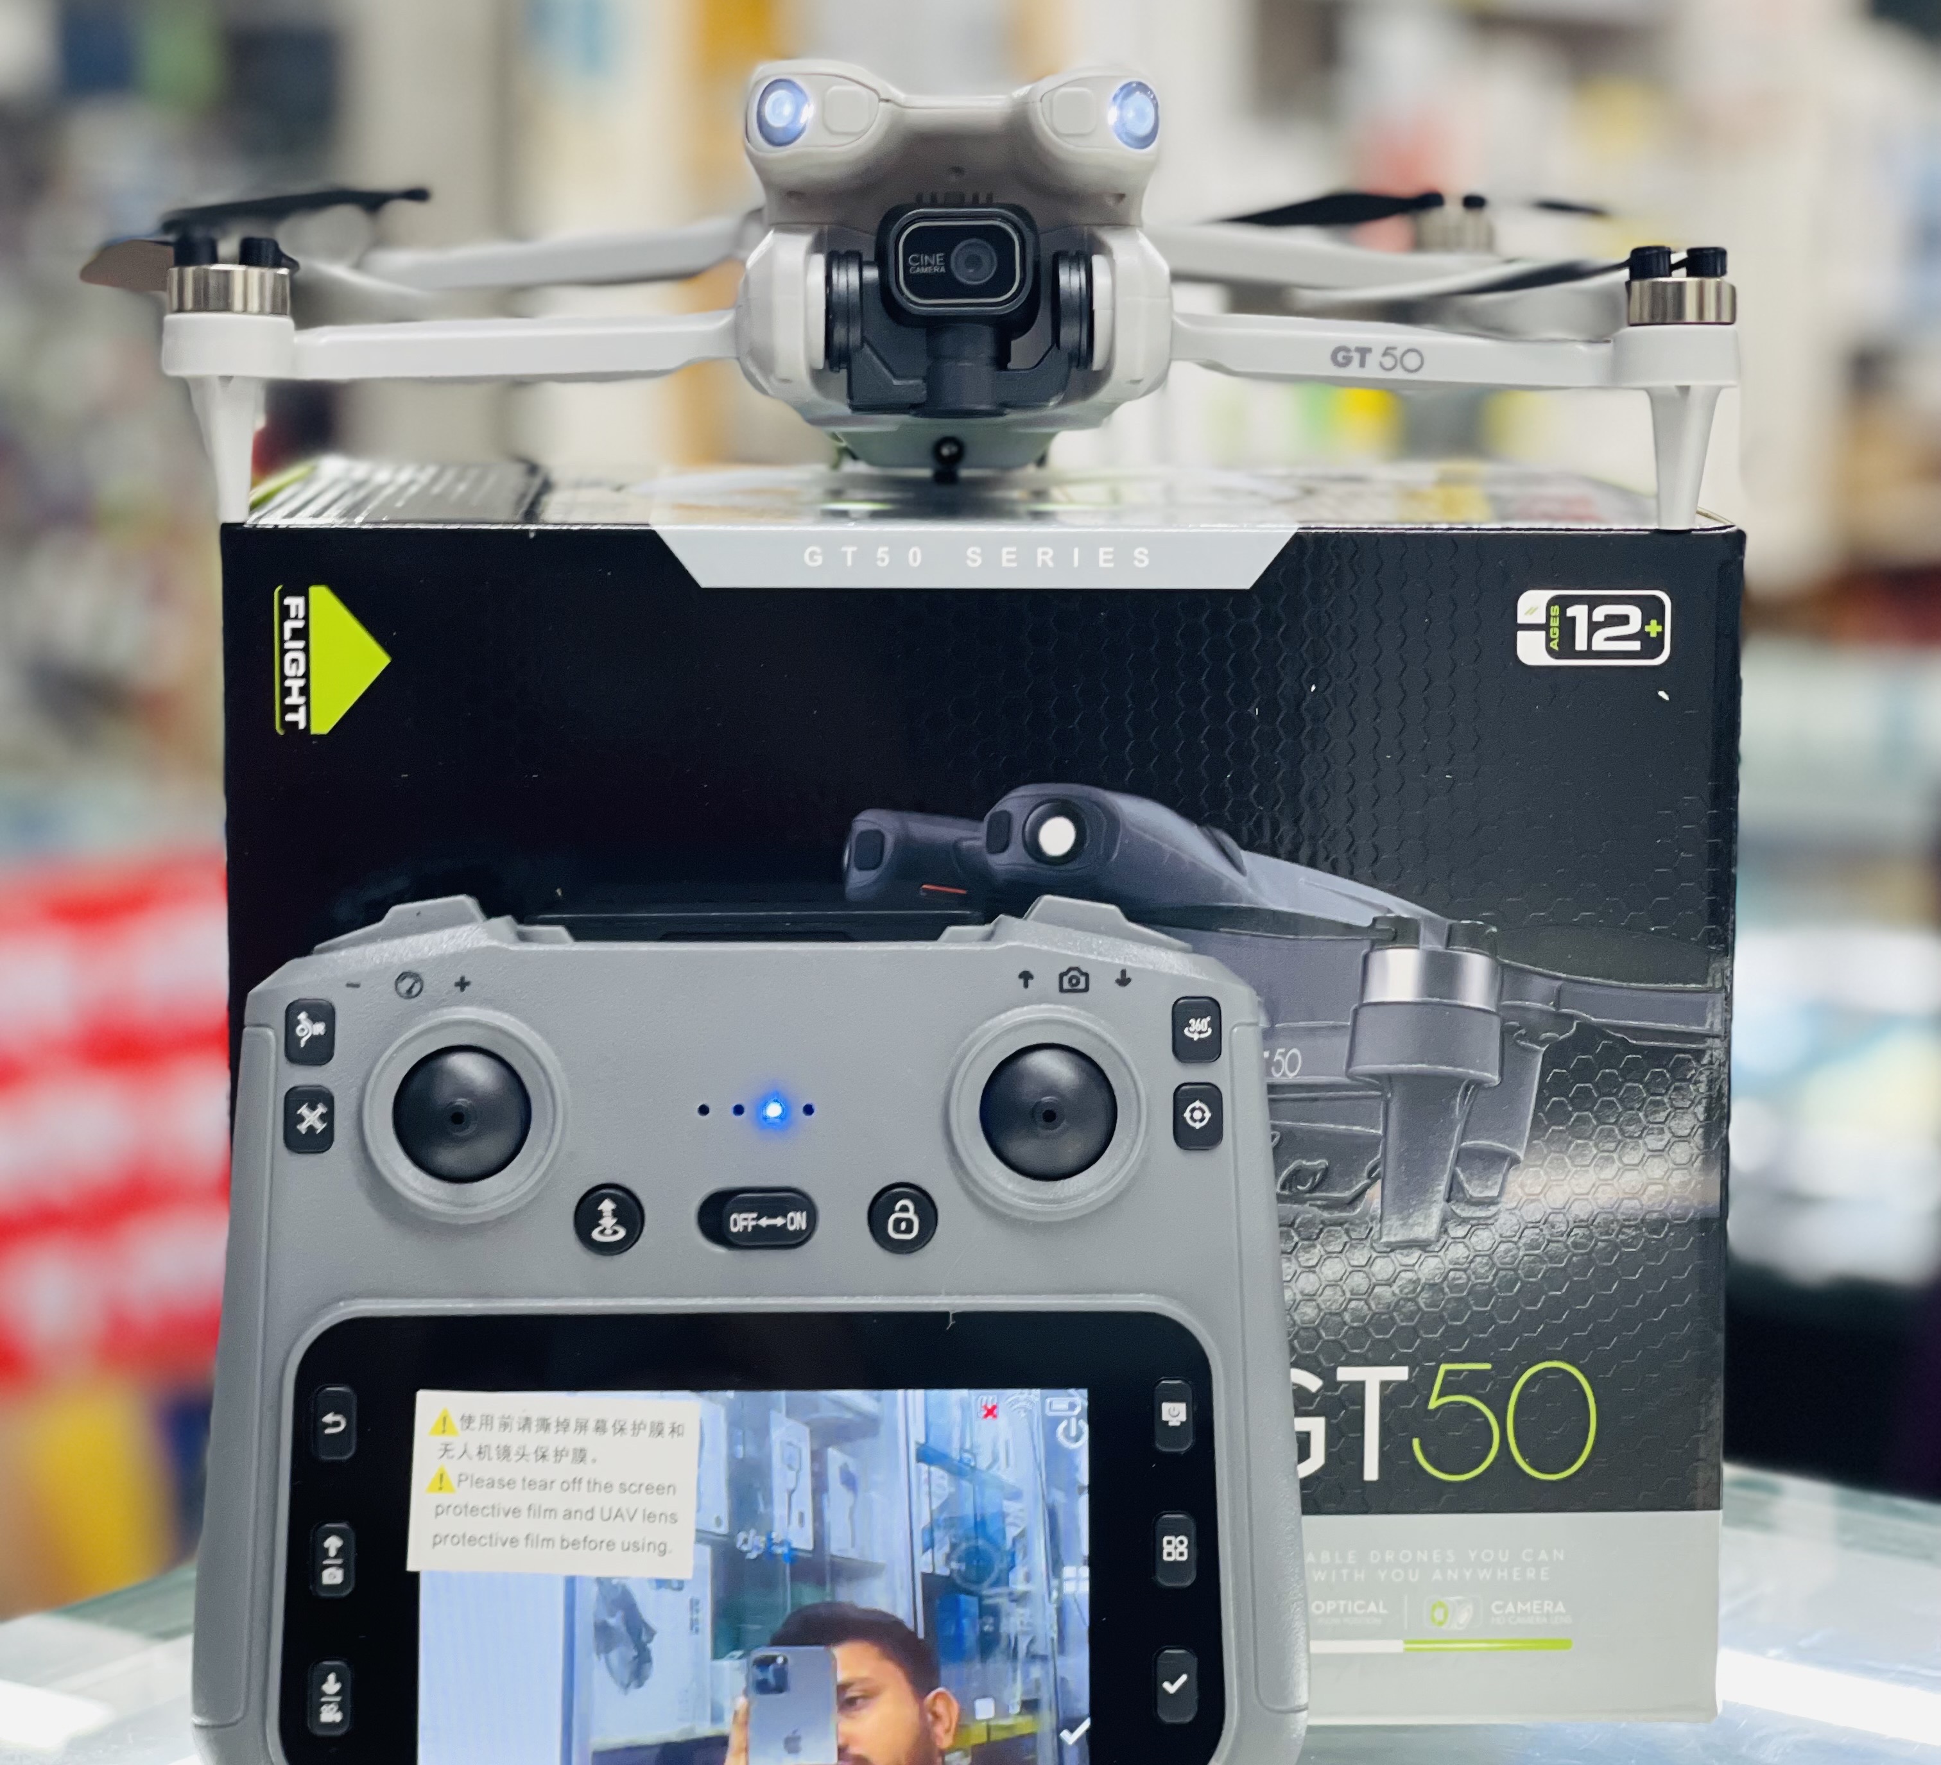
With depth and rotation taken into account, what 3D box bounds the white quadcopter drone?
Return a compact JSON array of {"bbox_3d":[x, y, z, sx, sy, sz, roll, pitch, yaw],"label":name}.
[{"bbox_3d":[-0.010,-0.106,0.845,0.265,0.073,0.220,0,8,-4],"label":"white quadcopter drone"}]

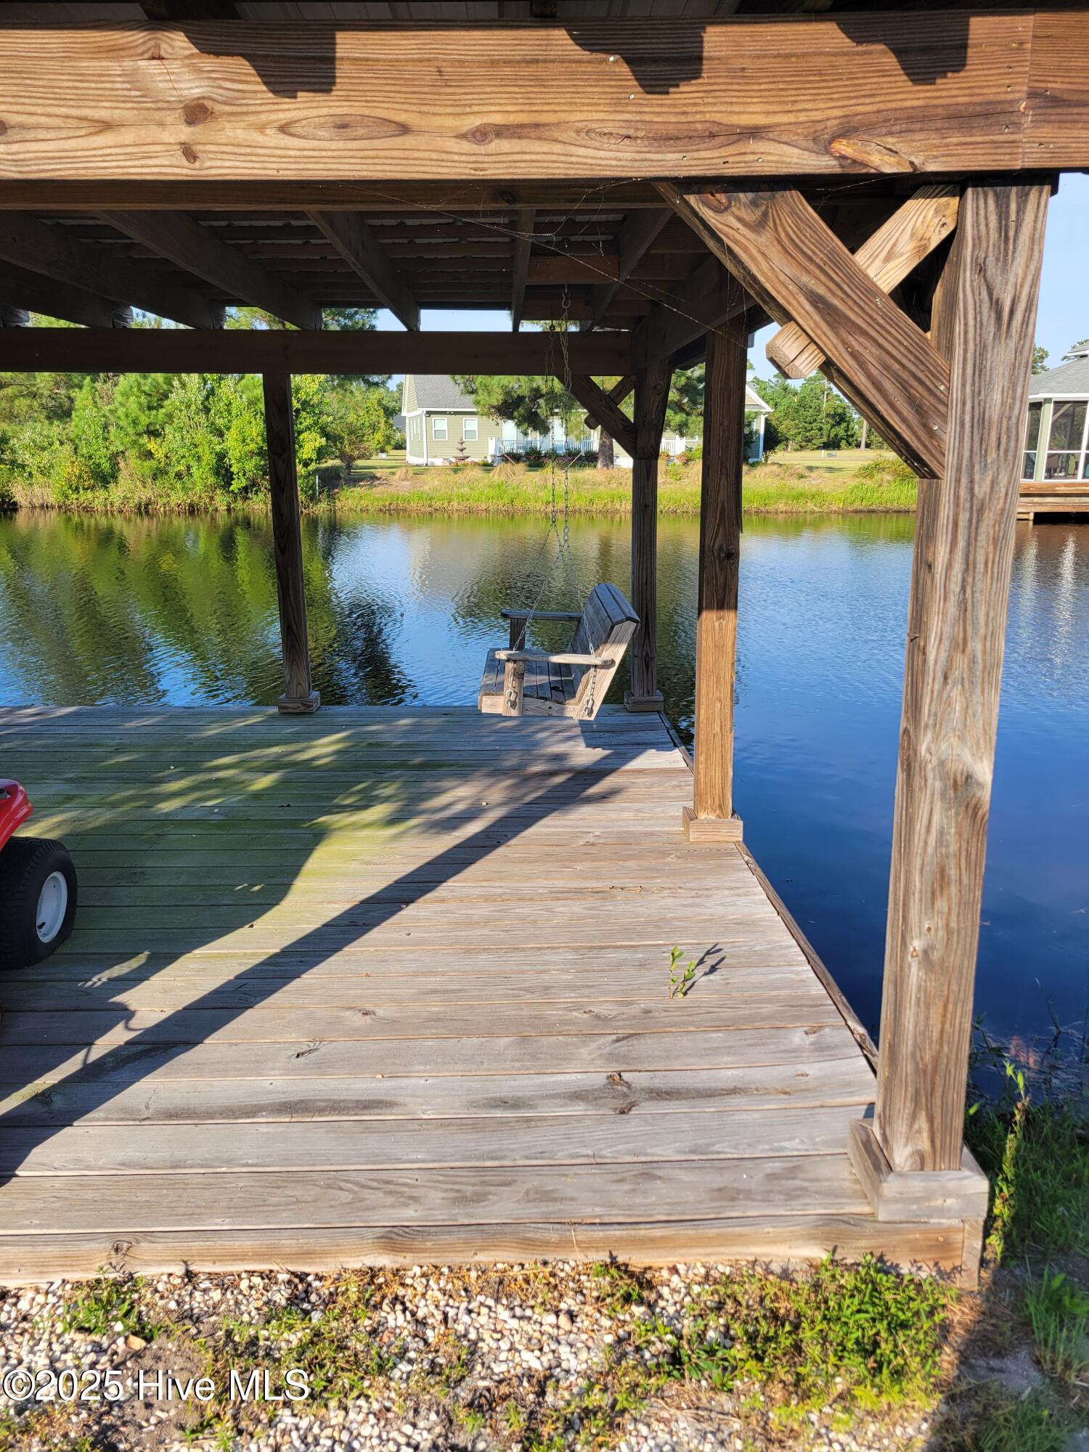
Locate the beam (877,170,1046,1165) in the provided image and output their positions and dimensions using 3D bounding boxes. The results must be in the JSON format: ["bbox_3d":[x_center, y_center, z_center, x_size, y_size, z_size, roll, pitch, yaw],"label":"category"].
[{"bbox_3d":[0.777,0.002,2.104,0.145,1.900,0.145,-1,13,-2],"label":"beam"}]

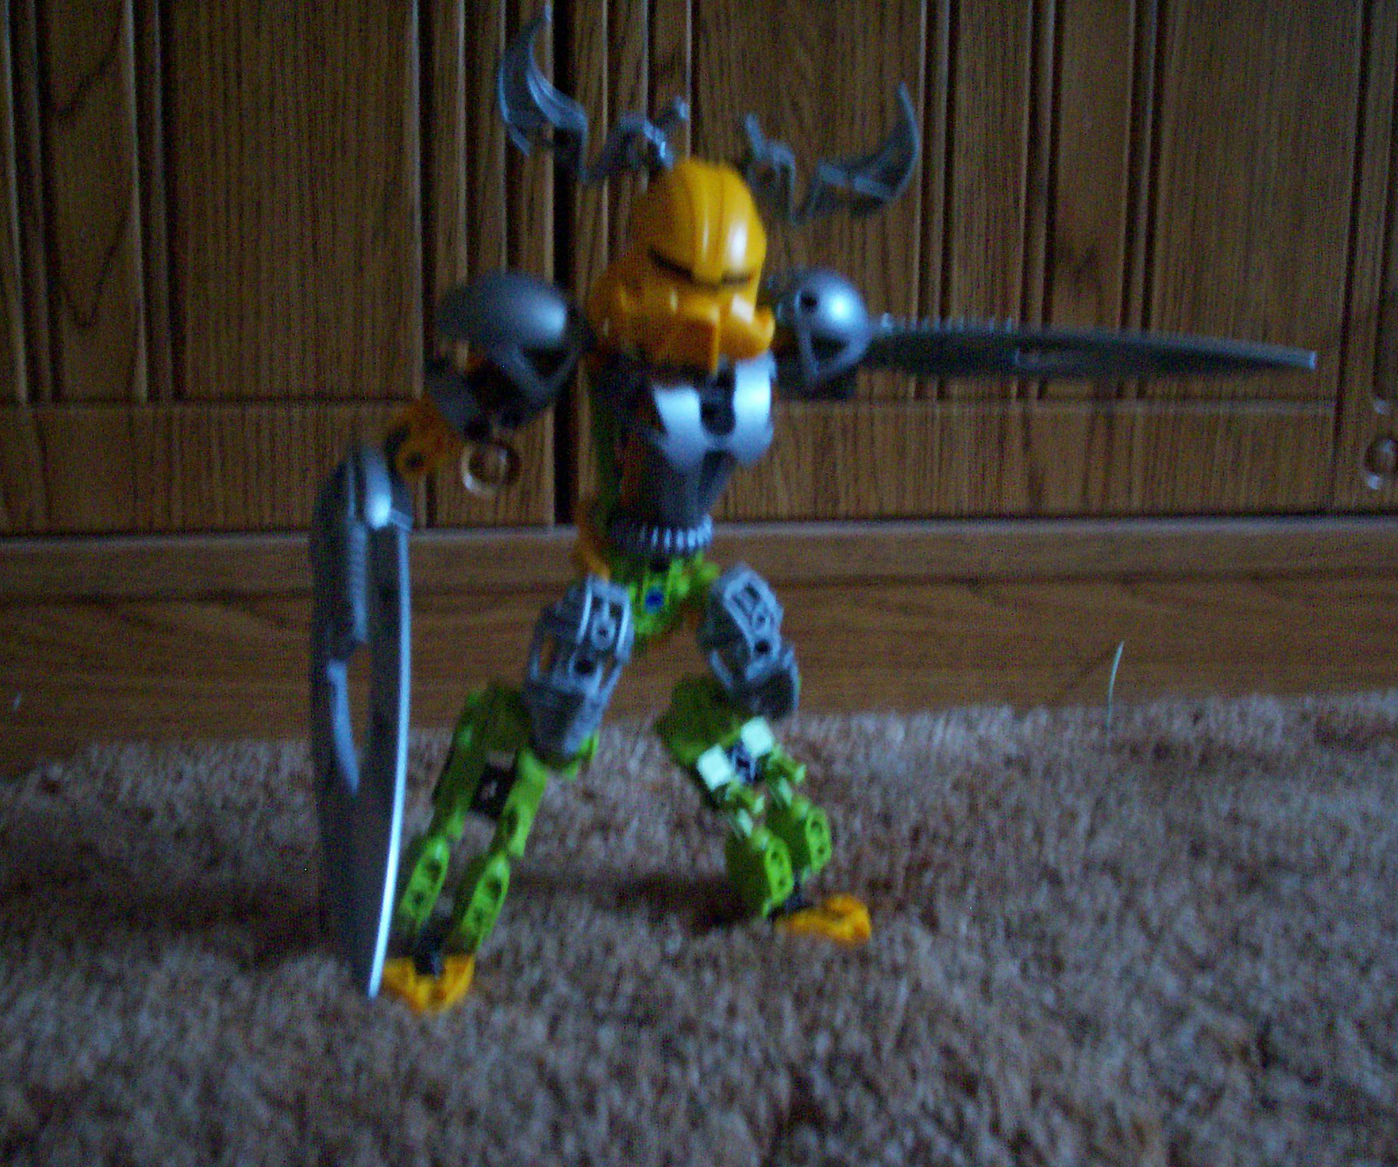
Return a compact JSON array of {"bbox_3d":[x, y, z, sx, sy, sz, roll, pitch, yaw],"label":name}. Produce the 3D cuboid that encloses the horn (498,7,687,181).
[{"bbox_3d":[-0.024,-0.109,0.360,0.042,0.036,0.012,-4,10,-30],"label":"horn"}]

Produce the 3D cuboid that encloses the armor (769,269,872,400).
[{"bbox_3d":[0.027,-0.056,0.366,0.021,0.028,0.021,-4,10,-30],"label":"armor"}]

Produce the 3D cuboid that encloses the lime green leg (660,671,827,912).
[{"bbox_3d":[0.011,0.052,0.396,0.019,0.055,0.024,-9,17,46],"label":"lime green leg"}]

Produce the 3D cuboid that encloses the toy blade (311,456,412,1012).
[{"bbox_3d":[-0.075,0.031,0.360,0.009,0.120,0.026,-4,5,-44],"label":"toy blade"}]

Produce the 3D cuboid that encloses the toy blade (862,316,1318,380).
[{"bbox_3d":[0.085,-0.054,0.372,0.122,0.009,0.025,3,-4,-12],"label":"toy blade"}]

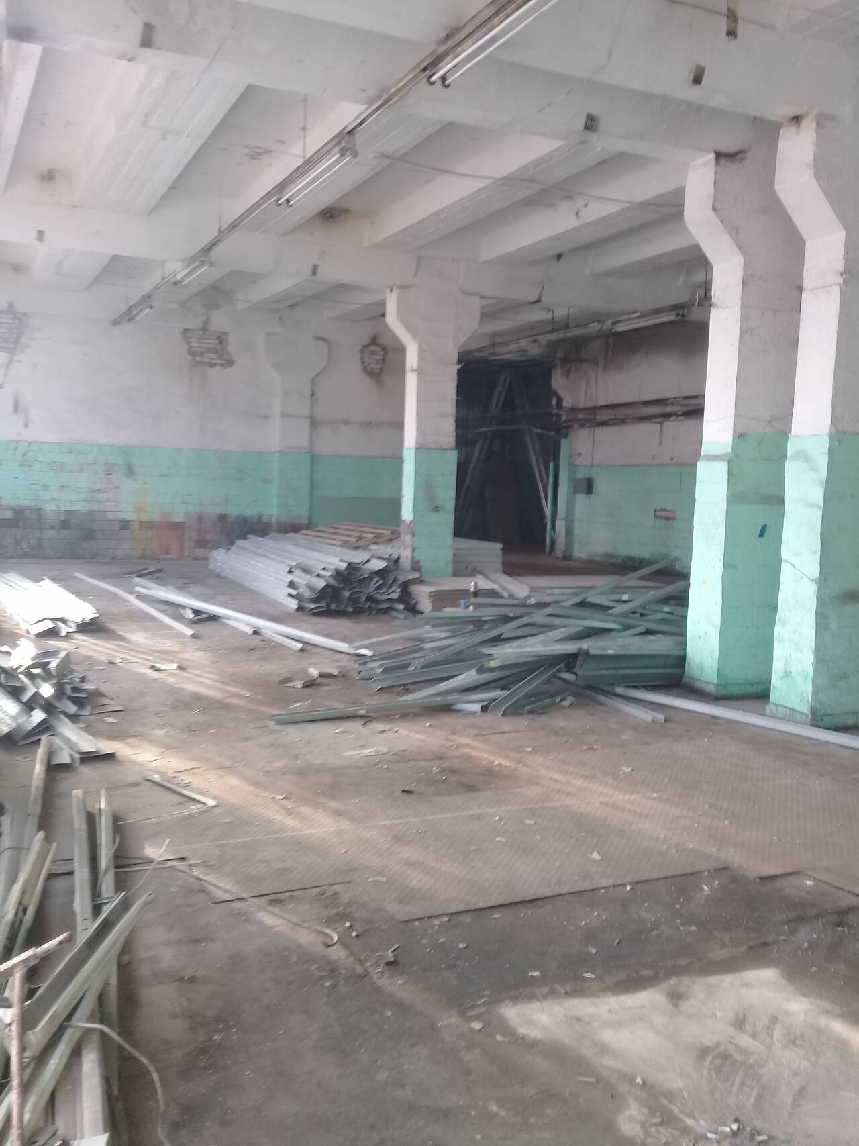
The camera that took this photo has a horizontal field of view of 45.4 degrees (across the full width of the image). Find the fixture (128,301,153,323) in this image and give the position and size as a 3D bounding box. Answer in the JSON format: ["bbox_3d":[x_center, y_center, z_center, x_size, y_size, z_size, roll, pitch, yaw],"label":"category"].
[{"bbox_3d":[-4.133,-3.723,14.646,0.145,0.130,1.500,-1,6,-25],"label":"fixture"}]

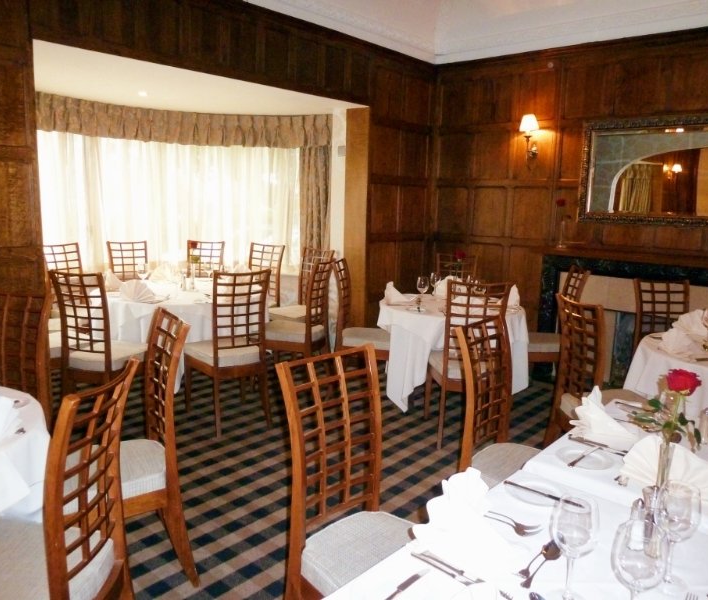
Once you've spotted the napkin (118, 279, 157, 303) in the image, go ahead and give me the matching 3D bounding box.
[{"bbox_3d":[-1.439,-0.073,3.941,0.240,0.145,0.190,5,10,20],"label":"napkin"}]

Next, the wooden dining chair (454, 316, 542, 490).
[{"bbox_3d":[0.649,0.609,2.130,0.540,1.010,0.440,10,13,39],"label":"wooden dining chair"}]

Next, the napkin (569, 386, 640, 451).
[{"bbox_3d":[0.801,0.350,1.811,0.190,0.140,0.220,10,13,41],"label":"napkin"}]

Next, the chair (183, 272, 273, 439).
[{"bbox_3d":[-0.805,0.286,3.720,0.440,1.010,0.540,-5,12,-33],"label":"chair"}]

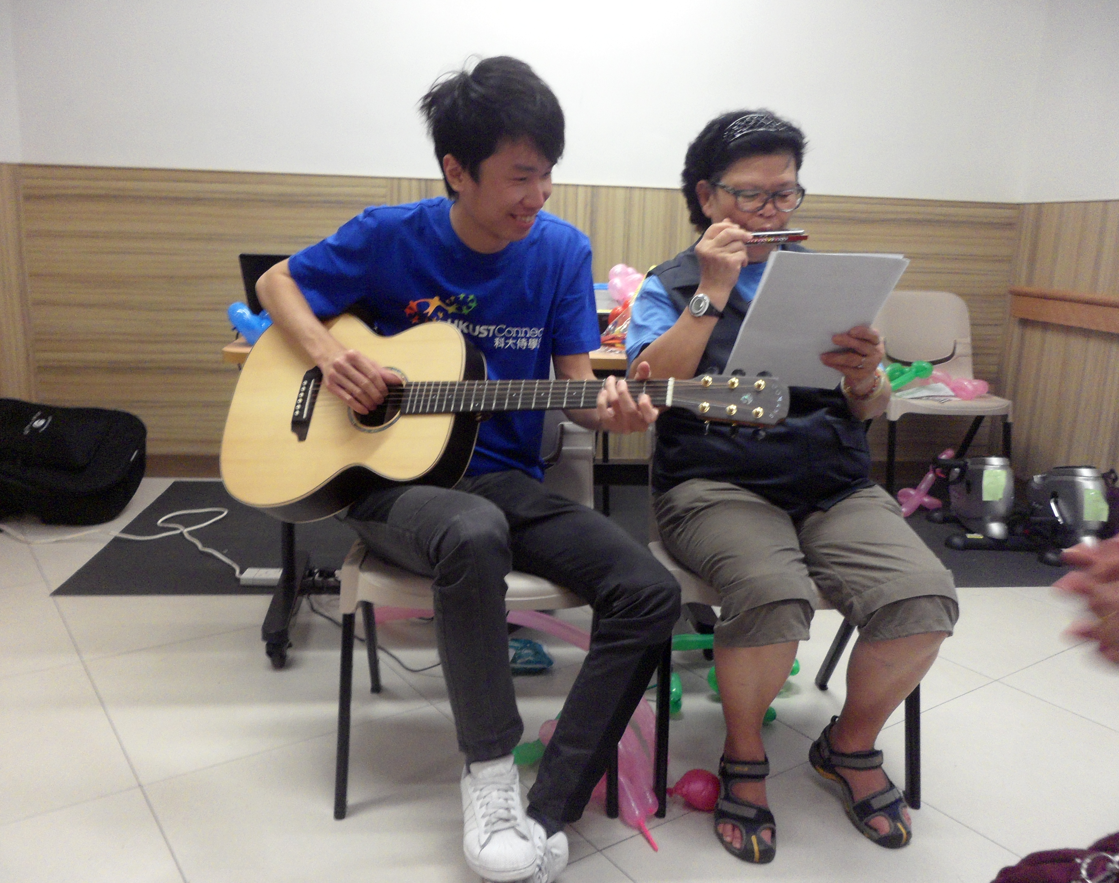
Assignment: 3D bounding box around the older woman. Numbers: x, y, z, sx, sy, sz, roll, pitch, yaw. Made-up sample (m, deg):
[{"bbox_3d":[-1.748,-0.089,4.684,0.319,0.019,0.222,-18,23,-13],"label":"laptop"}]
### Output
[{"bbox_3d":[0.377,0.028,1.695,0.525,1.250,0.590,0,12,-10],"label":"older woman"}]

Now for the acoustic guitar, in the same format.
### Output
[{"bbox_3d":[-0.134,-0.049,1.534,1.012,0.393,0.117,0,-23,23],"label":"acoustic guitar"}]

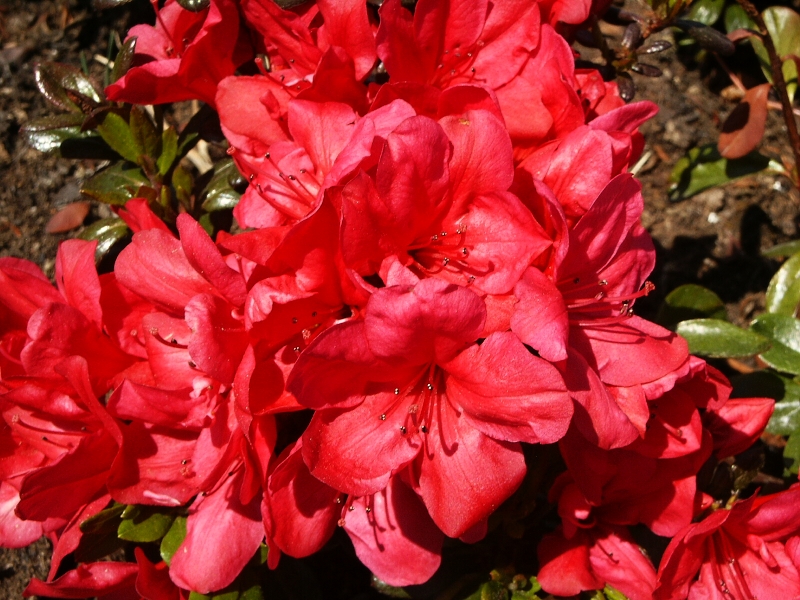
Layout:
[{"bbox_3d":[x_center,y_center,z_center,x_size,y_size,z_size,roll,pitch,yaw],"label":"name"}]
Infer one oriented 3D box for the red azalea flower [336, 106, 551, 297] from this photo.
[{"bbox_3d":[0.011,-0.023,0.438,0.054,0.036,0.051,1,85,-22],"label":"red azalea flower"}]

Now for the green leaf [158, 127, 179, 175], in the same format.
[{"bbox_3d":[-0.061,-0.039,0.475,0.006,0.003,0.013,19,90,18],"label":"green leaf"}]

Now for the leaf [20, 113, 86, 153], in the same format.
[{"bbox_3d":[-0.093,-0.045,0.485,0.018,0.005,0.012,-2,60,-1],"label":"leaf"}]

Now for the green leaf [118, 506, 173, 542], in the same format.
[{"bbox_3d":[-0.065,0.057,0.460,0.015,0.003,0.009,-26,69,-4],"label":"green leaf"}]

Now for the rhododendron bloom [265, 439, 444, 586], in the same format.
[{"bbox_3d":[-0.008,0.050,0.455,0.056,0.052,0.038,5,22,11],"label":"rhododendron bloom"}]

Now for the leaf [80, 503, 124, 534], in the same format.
[{"bbox_3d":[-0.076,0.056,0.465,0.015,0.004,0.009,-27,50,-7],"label":"leaf"}]

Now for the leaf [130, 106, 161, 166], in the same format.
[{"bbox_3d":[-0.067,-0.043,0.478,0.008,0.005,0.018,-12,75,-12],"label":"leaf"}]

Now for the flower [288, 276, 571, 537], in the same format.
[{"bbox_3d":[0.007,0.025,0.430,0.067,0.060,0.038,2,21,4],"label":"flower"}]

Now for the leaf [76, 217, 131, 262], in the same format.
[{"bbox_3d":[-0.079,-0.016,0.480,0.017,0.005,0.011,-15,53,-4],"label":"leaf"}]

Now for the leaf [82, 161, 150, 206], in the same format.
[{"bbox_3d":[-0.075,-0.031,0.480,0.019,0.004,0.013,-5,56,4],"label":"leaf"}]

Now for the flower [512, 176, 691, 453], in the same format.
[{"bbox_3d":[0.048,0.003,0.448,0.054,0.064,0.042,6,-4,-41],"label":"flower"}]

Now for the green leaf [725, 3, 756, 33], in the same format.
[{"bbox_3d":[0.100,-0.083,0.530,0.011,0.004,0.009,-32,65,-17],"label":"green leaf"}]

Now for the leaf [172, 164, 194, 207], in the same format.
[{"bbox_3d":[-0.057,-0.030,0.478,0.006,0.004,0.012,-6,72,4],"label":"leaf"}]

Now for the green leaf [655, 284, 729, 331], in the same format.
[{"bbox_3d":[0.077,0.002,0.475,0.018,0.005,0.013,13,61,7],"label":"green leaf"}]

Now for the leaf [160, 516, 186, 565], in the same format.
[{"bbox_3d":[-0.058,0.061,0.460,0.009,0.003,0.015,22,77,15],"label":"leaf"}]

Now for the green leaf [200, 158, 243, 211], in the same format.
[{"bbox_3d":[-0.048,-0.031,0.480,0.011,0.005,0.017,41,66,14],"label":"green leaf"}]

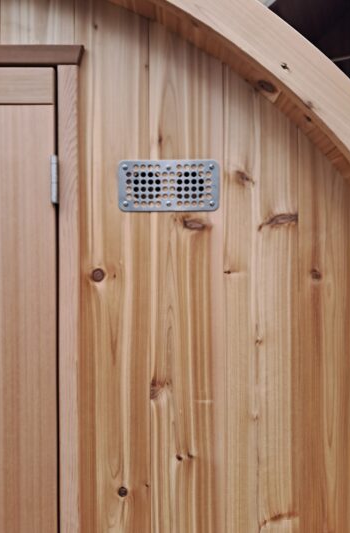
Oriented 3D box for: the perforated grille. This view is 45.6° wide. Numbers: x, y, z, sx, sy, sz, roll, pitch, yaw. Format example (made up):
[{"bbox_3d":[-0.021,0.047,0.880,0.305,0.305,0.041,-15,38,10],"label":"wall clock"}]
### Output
[{"bbox_3d":[-0.010,-0.141,0.732,0.177,0.090,0.005,0,0,0],"label":"perforated grille"}]

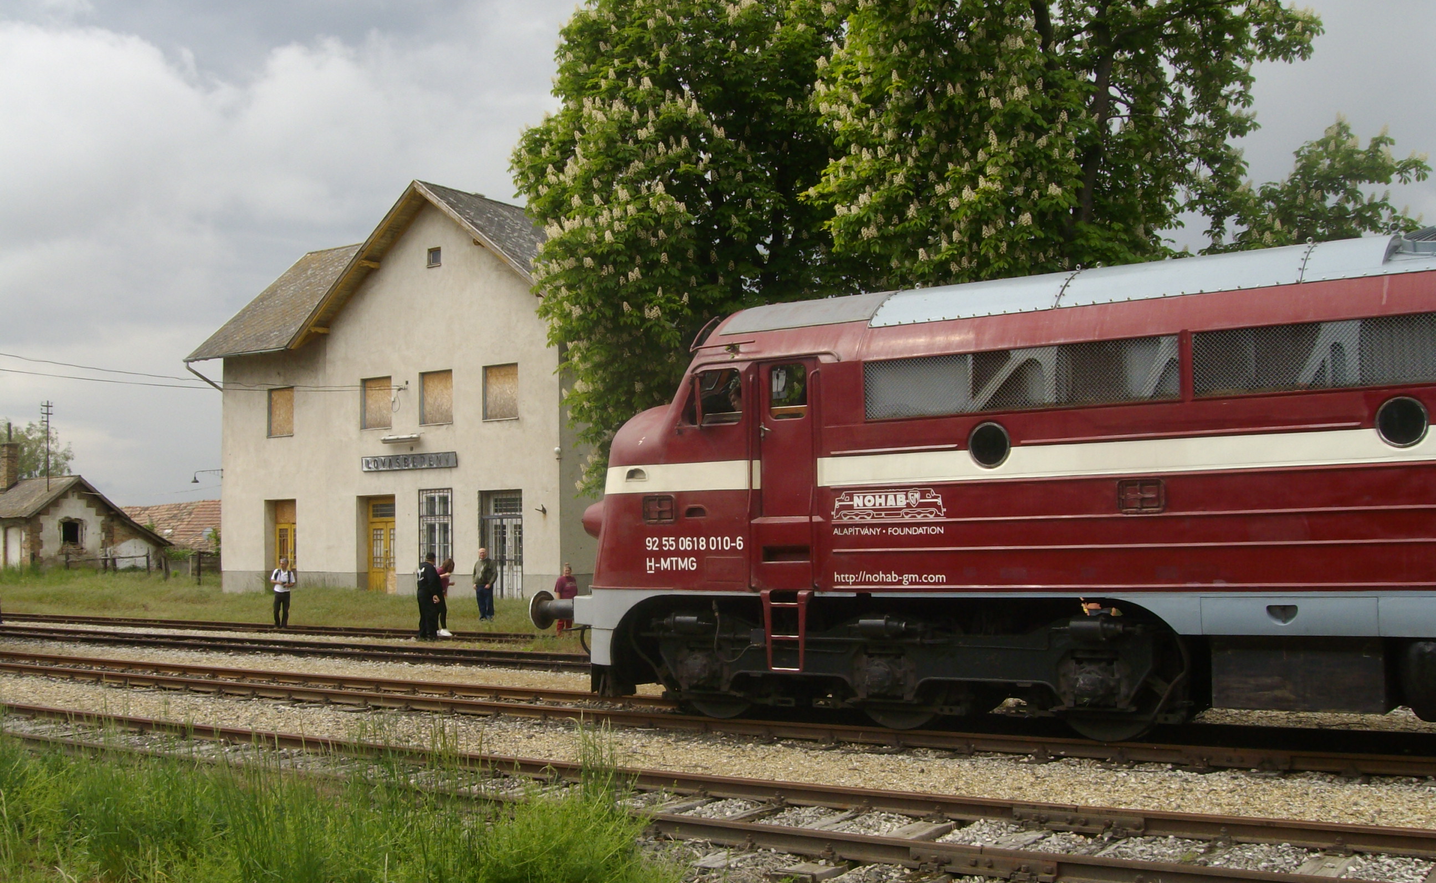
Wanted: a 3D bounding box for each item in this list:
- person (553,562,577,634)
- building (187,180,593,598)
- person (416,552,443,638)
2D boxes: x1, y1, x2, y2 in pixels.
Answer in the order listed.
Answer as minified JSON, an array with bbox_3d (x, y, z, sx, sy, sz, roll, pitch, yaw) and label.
[{"bbox_3d":[-3.189,3.294,31.100,0.540,1.570,0.340,1,-5,-24],"label":"person"},{"bbox_3d":[-7.792,-1.121,47.656,15.500,11.880,10.270,-3,-5,32],"label":"building"},{"bbox_3d":[-5.803,3.110,30.000,0.380,1.770,0.550,3,-6,-41],"label":"person"}]

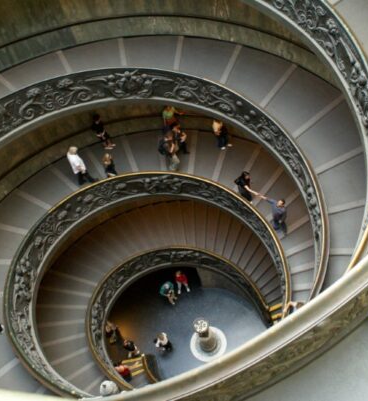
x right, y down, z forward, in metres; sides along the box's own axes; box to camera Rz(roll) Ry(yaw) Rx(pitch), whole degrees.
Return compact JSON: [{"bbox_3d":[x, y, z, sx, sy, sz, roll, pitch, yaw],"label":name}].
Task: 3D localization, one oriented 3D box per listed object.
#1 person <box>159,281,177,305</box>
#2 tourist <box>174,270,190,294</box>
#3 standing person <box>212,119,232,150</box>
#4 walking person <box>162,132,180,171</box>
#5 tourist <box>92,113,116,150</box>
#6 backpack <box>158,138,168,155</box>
[{"bbox_3d":[-0.590,3.886,18.862,0.550,1.620,0.480,-25,52,-5],"label":"person"},{"bbox_3d":[-0.115,3.486,19.002,0.520,1.680,0.420,-13,52,4],"label":"tourist"},{"bbox_3d":[1.387,-2.483,16.341,0.500,1.660,0.420,18,60,25],"label":"standing person"},{"bbox_3d":[-0.425,-1.614,15.589,0.460,1.760,0.500,13,59,22],"label":"walking person"},{"bbox_3d":[-2.892,-2.511,16.380,0.400,1.650,0.480,19,61,25],"label":"tourist"},{"bbox_3d":[-0.689,-1.858,15.403,0.220,0.480,0.320,13,59,22],"label":"backpack"}]

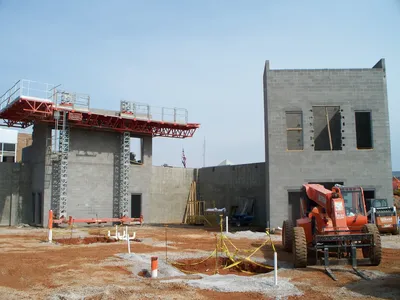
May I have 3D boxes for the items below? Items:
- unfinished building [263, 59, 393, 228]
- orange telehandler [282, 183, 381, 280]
[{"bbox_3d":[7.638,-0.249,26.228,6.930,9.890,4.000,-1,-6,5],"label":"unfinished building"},{"bbox_3d":[4.402,2.494,14.516,2.460,2.600,7.000,-1,-6,6],"label":"orange telehandler"}]

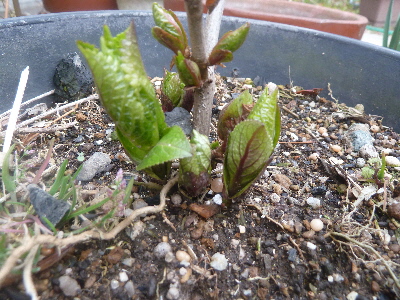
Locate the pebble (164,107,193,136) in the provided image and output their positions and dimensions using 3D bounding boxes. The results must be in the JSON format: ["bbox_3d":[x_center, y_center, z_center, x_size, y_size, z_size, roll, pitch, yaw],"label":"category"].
[{"bbox_3d":[-0.019,-0.024,0.254,0.026,0.023,0.020,7,34,0],"label":"pebble"}]

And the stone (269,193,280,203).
[{"bbox_3d":[0.053,0.034,0.204,0.007,0.005,0.006,7,34,0],"label":"stone"}]

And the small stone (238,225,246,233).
[{"bbox_3d":[0.016,0.031,0.112,0.003,0.002,0.003,5,34,0],"label":"small stone"}]

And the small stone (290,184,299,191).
[{"bbox_3d":[0.071,0.028,0.216,0.007,0.004,0.005,7,34,0],"label":"small stone"}]

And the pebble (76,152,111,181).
[{"bbox_3d":[-0.076,0.012,0.208,0.024,0.009,0.012,-19,42,-33],"label":"pebble"}]

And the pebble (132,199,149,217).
[{"bbox_3d":[-0.024,0.023,0.116,0.006,0.006,0.006,5,34,0],"label":"pebble"}]

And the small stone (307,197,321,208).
[{"bbox_3d":[0.080,0.037,0.204,0.009,0.006,0.008,7,34,0],"label":"small stone"}]

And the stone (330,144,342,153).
[{"bbox_3d":[0.127,-0.001,0.268,0.010,0.006,0.008,7,34,0],"label":"stone"}]

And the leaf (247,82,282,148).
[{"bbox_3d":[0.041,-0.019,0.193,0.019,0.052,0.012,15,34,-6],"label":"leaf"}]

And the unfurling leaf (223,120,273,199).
[{"bbox_3d":[0.019,0.004,0.115,0.017,0.034,0.010,19,19,9],"label":"unfurling leaf"}]

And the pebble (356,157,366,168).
[{"bbox_3d":[0.099,0.008,0.178,0.006,0.005,0.006,6,33,0],"label":"pebble"}]

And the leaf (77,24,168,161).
[{"bbox_3d":[-0.031,-0.023,0.117,0.025,0.053,0.019,-17,21,-11],"label":"leaf"}]

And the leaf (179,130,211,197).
[{"bbox_3d":[-0.003,0.009,0.189,0.019,0.045,0.016,7,34,0],"label":"leaf"}]

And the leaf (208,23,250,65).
[{"bbox_3d":[0.021,-0.075,0.203,0.015,0.036,0.013,43,27,-22],"label":"leaf"}]

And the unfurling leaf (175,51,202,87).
[{"bbox_3d":[-0.005,-0.036,0.128,0.009,0.015,0.008,-25,15,5],"label":"unfurling leaf"}]

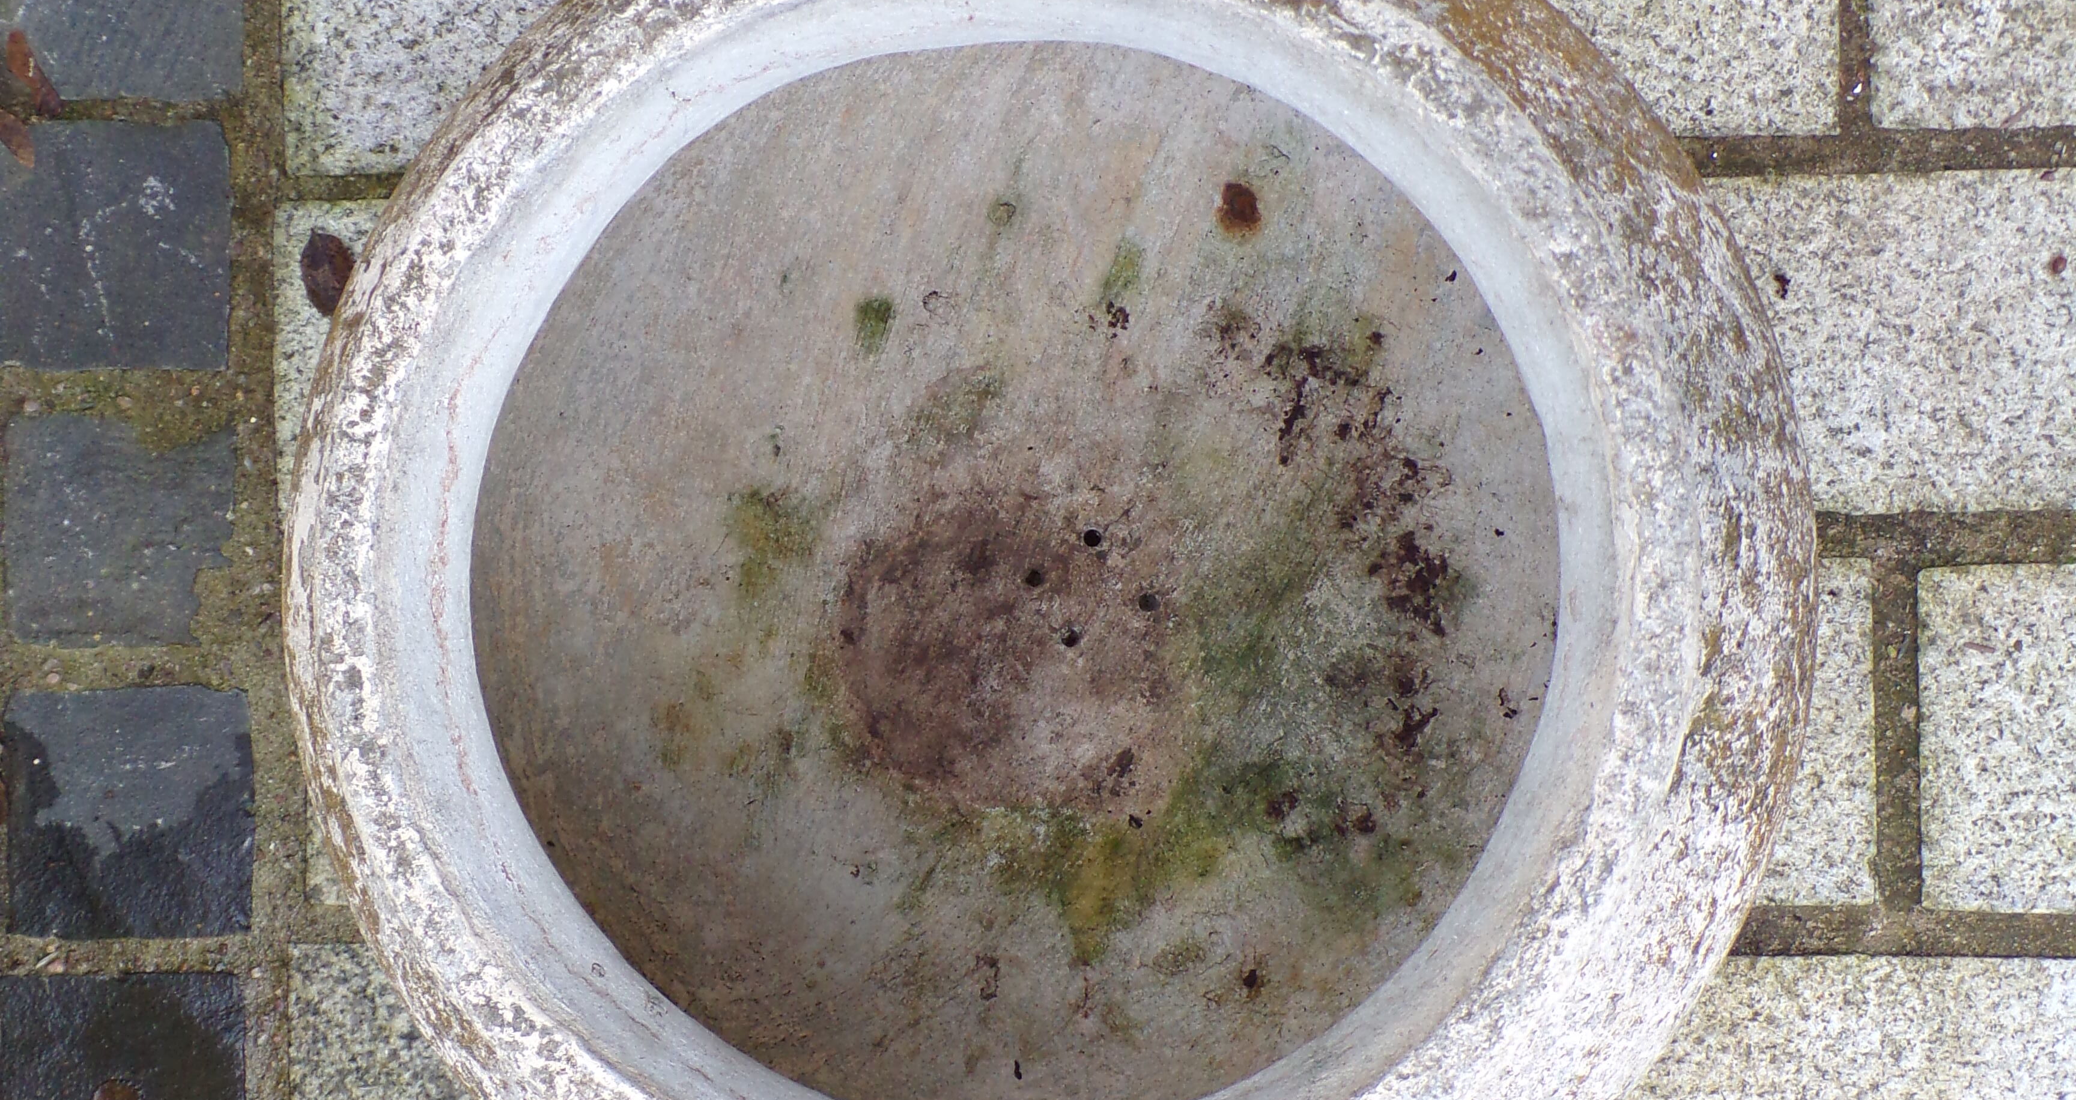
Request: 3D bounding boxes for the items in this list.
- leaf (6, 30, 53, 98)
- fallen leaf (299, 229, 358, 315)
[{"bbox_3d":[-0.433,-0.206,1.102,0.011,0.004,0.038,-31,87,3],"label":"leaf"},{"bbox_3d":[-0.302,-0.119,1.090,0.024,0.006,0.041,-15,88,3],"label":"fallen leaf"}]

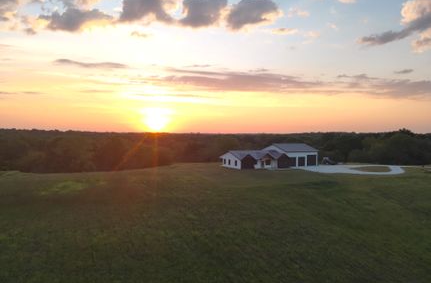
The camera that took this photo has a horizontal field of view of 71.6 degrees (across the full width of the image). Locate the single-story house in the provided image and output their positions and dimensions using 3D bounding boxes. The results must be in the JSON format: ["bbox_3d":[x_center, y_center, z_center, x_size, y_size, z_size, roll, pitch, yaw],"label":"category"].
[{"bbox_3d":[16.500,4.220,91.400,26.900,6.800,14.100,-1,2,-25],"label":"single-story house"}]

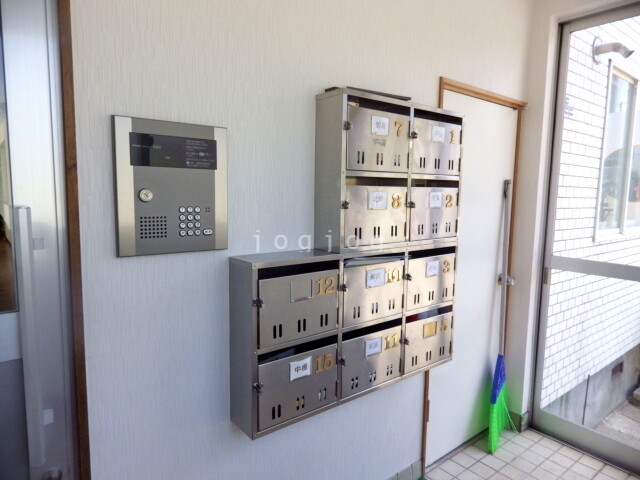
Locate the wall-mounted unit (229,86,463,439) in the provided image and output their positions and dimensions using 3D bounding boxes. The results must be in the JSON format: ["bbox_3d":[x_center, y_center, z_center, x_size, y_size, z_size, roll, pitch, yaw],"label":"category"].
[{"bbox_3d":[0.161,0.028,1.513,1.012,1.062,0.140,-4,7,-39],"label":"wall-mounted unit"}]

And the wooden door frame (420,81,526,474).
[{"bbox_3d":[0.796,0.189,2.132,0.778,1.865,0.080,-4,7,-38],"label":"wooden door frame"}]

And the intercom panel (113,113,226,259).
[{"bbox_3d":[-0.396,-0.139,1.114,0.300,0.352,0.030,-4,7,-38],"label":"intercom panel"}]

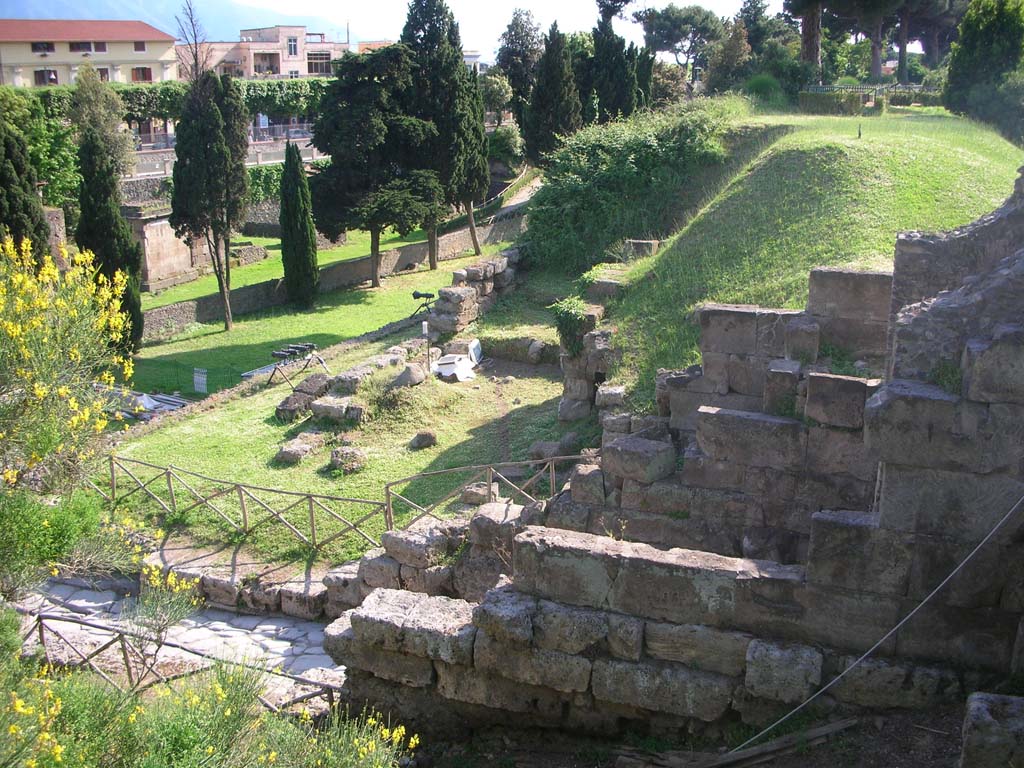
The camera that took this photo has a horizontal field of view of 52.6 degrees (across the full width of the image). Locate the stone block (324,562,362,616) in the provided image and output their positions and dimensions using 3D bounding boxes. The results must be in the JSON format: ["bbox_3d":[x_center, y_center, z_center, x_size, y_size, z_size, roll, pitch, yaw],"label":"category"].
[{"bbox_3d":[-3.069,3.791,19.327,0.720,0.820,0.600,6,18,19],"label":"stone block"}]

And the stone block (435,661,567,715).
[{"bbox_3d":[-0.048,4.072,14.552,1.911,0.539,0.700,6,18,19],"label":"stone block"}]

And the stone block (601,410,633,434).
[{"bbox_3d":[1.446,0.491,13.947,0.380,0.240,0.350,6,17,19],"label":"stone block"}]

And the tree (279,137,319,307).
[{"bbox_3d":[-8.681,-6.367,41.640,1.478,6.520,1.478,0,15,0],"label":"tree"}]

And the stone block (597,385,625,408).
[{"bbox_3d":[2.319,0.281,23.528,0.646,0.339,0.500,5,16,18],"label":"stone block"}]

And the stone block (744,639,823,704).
[{"bbox_3d":[3.442,3.453,12.969,0.915,0.786,0.600,6,17,22],"label":"stone block"}]

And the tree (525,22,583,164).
[{"bbox_3d":[2.645,-18.517,66.000,3.700,9.400,3.700,0,17,0],"label":"tree"}]

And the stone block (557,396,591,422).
[{"bbox_3d":[1.436,0.557,23.059,0.680,0.500,0.650,4,17,13],"label":"stone block"}]

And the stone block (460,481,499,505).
[{"bbox_3d":[-0.689,2.293,22.291,0.800,0.400,0.500,6,18,19],"label":"stone block"}]

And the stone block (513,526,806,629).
[{"bbox_3d":[1.948,2.676,13.903,3.891,0.759,0.600,6,16,20],"label":"stone block"}]

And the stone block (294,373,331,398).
[{"bbox_3d":[-5.096,0.038,26.448,0.600,0.400,1.100,4,17,14],"label":"stone block"}]

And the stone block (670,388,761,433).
[{"bbox_3d":[3.290,0.363,16.470,1.486,0.624,0.600,6,18,19],"label":"stone block"}]

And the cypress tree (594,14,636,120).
[{"bbox_3d":[5.867,-17.509,59.501,2.600,7.200,2.600,-1,17,0],"label":"cypress tree"}]

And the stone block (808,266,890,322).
[{"bbox_3d":[5.050,-1.353,15.449,1.180,0.710,0.550,6,16,21],"label":"stone block"}]

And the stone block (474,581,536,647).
[{"bbox_3d":[-0.085,2.867,12.895,0.700,0.520,0.650,5,18,17],"label":"stone block"}]

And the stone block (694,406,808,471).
[{"bbox_3d":[2.994,0.636,12.887,1.350,0.630,0.500,6,17,19],"label":"stone block"}]

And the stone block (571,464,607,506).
[{"bbox_3d":[1.268,1.549,16.386,0.497,0.542,0.511,4,17,17],"label":"stone block"}]

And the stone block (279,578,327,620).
[{"bbox_3d":[-3.452,3.654,17.542,0.780,0.350,0.500,6,17,19],"label":"stone block"}]

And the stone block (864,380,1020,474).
[{"bbox_3d":[4.795,0.457,11.612,1.557,0.799,0.750,6,18,19],"label":"stone block"}]

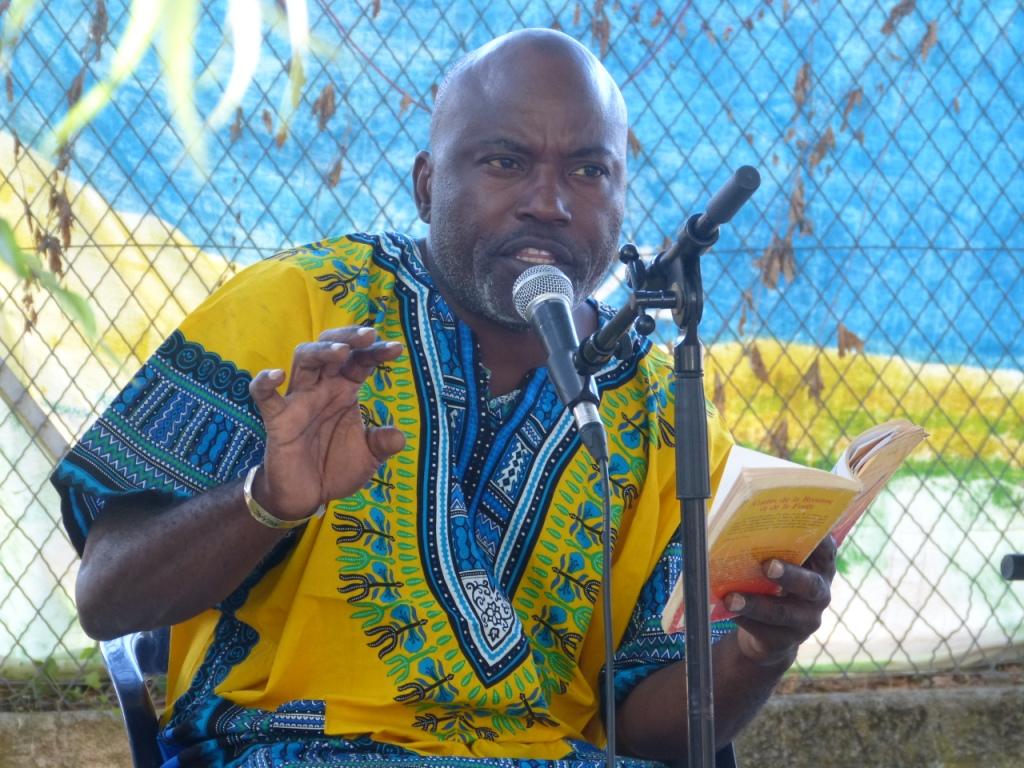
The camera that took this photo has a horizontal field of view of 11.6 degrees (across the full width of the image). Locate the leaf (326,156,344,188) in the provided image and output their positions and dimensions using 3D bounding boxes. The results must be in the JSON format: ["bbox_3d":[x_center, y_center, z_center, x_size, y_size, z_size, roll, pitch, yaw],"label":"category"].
[{"bbox_3d":[-0.261,-0.313,7.445,0.027,0.047,0.016,0,1,16],"label":"leaf"}]

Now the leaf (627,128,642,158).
[{"bbox_3d":[0.174,-0.342,7.151,0.023,0.043,0.018,-1,0,-14],"label":"leaf"}]

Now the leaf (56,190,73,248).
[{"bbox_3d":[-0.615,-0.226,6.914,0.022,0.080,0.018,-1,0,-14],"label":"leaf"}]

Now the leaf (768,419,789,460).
[{"bbox_3d":[0.403,0.083,7.612,0.030,0.060,0.018,0,1,16],"label":"leaf"}]

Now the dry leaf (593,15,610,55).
[{"bbox_3d":[0.127,-0.495,7.137,0.025,0.054,0.020,-1,0,-14],"label":"dry leaf"}]

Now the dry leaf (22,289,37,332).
[{"bbox_3d":[-0.703,-0.106,7.330,0.020,0.061,0.012,0,1,16],"label":"dry leaf"}]

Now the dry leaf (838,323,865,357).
[{"bbox_3d":[0.489,-0.064,7.241,0.037,0.049,0.024,-1,0,-14],"label":"dry leaf"}]

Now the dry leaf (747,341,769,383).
[{"bbox_3d":[0.373,-0.033,7.604,0.036,0.060,0.022,0,1,16],"label":"dry leaf"}]

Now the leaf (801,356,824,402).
[{"bbox_3d":[0.433,-0.006,7.225,0.032,0.066,0.024,-1,0,-14],"label":"leaf"}]

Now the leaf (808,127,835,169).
[{"bbox_3d":[0.469,-0.357,7.628,0.039,0.067,0.024,0,1,16],"label":"leaf"}]

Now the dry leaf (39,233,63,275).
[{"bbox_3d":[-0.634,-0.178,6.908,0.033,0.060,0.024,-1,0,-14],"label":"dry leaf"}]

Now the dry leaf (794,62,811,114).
[{"bbox_3d":[0.439,-0.449,7.620,0.027,0.076,0.016,0,1,16],"label":"dry leaf"}]

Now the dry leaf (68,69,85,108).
[{"bbox_3d":[-0.636,-0.433,7.347,0.023,0.056,0.014,0,1,16],"label":"dry leaf"}]

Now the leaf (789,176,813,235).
[{"bbox_3d":[0.414,-0.256,7.220,0.035,0.083,0.024,-1,0,-14],"label":"leaf"}]

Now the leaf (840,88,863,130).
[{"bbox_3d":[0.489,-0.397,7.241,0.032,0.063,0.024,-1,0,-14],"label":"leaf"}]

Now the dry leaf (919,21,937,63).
[{"bbox_3d":[0.633,-0.522,7.668,0.027,0.064,0.017,0,1,16],"label":"dry leaf"}]

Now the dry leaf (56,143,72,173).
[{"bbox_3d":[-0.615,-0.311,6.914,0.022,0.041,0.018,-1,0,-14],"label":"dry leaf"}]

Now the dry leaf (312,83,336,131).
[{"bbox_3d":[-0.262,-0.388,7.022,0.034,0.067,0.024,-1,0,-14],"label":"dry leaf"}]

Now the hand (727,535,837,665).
[{"bbox_3d":[0.220,0.176,4.100,0.080,0.105,0.085,20,8,42],"label":"hand"}]

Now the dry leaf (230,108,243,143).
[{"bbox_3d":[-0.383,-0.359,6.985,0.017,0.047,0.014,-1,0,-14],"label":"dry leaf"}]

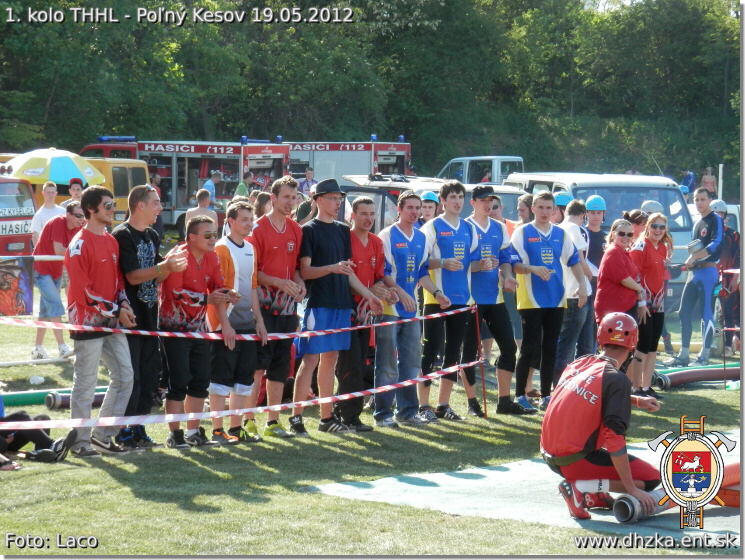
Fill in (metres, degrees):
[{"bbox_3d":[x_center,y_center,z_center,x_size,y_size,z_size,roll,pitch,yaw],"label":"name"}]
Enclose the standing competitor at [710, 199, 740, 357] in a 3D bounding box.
[{"bbox_3d":[4.057,-0.029,21.600,0.580,1.810,0.450,1,2,20],"label":"standing competitor"}]

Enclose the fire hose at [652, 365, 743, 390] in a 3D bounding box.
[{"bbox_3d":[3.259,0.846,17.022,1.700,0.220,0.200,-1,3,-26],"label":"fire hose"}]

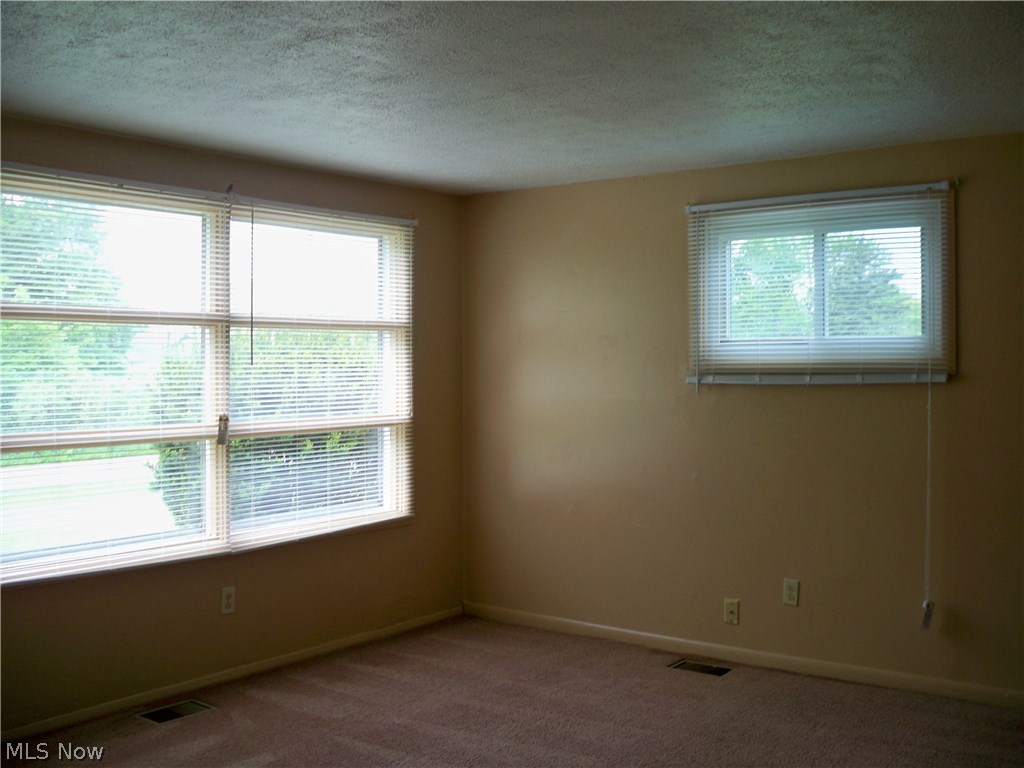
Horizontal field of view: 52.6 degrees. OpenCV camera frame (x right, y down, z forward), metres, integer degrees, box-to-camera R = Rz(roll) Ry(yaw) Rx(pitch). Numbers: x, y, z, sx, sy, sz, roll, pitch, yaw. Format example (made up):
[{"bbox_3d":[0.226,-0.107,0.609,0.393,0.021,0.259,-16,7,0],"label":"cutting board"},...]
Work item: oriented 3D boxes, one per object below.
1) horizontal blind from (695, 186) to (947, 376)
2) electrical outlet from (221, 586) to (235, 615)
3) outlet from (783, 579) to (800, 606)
[{"bbox_3d":[1.386,-0.437,4.790,1.240,0.880,0.100,1,2,35],"label":"horizontal blind"},{"bbox_3d":[-1.283,0.980,4.690,0.010,0.118,0.072,1,2,38],"label":"electrical outlet"},{"bbox_3d":[1.315,0.982,4.871,0.072,0.118,0.010,1,2,35],"label":"outlet"}]

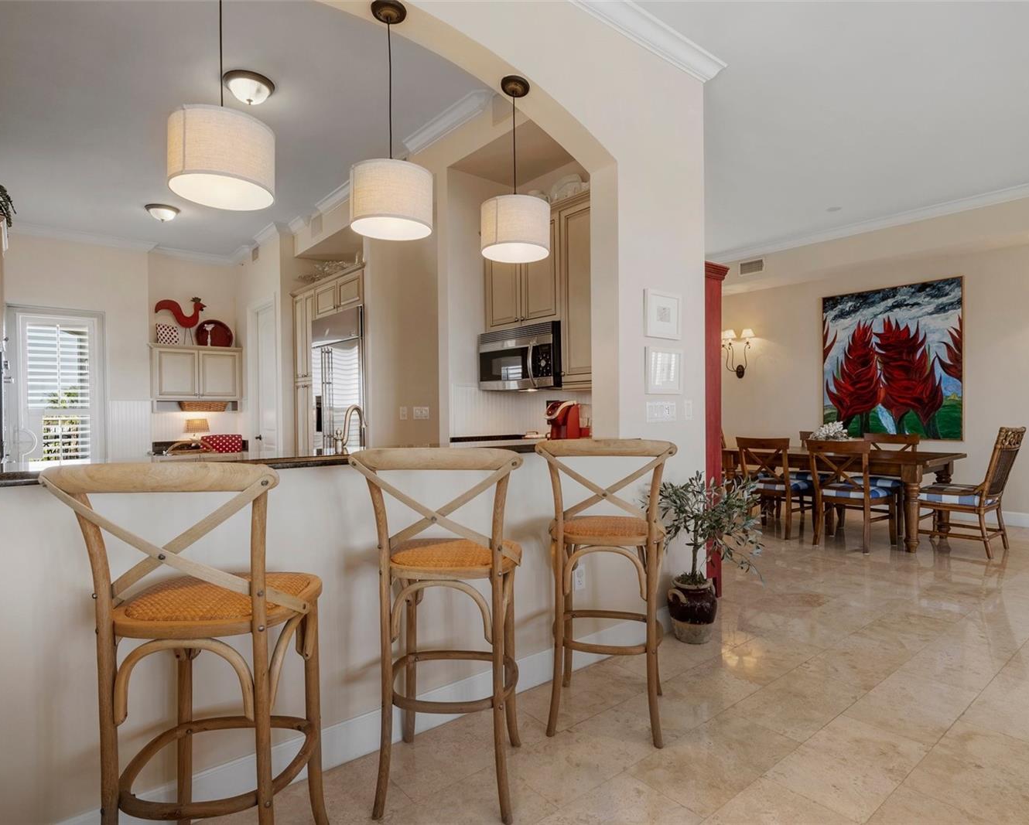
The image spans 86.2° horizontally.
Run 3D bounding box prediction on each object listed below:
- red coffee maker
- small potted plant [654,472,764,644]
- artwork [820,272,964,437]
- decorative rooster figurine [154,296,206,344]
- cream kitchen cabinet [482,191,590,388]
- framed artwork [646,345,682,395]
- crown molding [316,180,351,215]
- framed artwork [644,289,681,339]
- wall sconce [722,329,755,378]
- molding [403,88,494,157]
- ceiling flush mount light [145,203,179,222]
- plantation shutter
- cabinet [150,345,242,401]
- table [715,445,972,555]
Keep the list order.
[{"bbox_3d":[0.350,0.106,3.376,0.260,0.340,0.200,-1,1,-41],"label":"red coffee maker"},{"bbox_3d":[1.014,0.761,2.910,0.540,0.895,0.480,-1,1,-37],"label":"small potted plant"},{"bbox_3d":[4.326,-0.560,6.369,0.050,1.747,1.382,-1,1,-41],"label":"artwork"},{"bbox_3d":[-4.068,-1.124,6.715,0.546,0.610,0.070,-1,1,-39],"label":"decorative rooster figurine"},{"bbox_3d":[0.268,-0.708,3.613,0.340,1.135,1.220,-1,1,-41],"label":"cream kitchen cabinet"},{"bbox_3d":[0.806,-0.222,2.966,0.290,0.247,0.025,-1,1,-37],"label":"framed artwork"},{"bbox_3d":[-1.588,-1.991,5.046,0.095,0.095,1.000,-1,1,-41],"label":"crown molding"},{"bbox_3d":[0.802,-0.523,2.970,0.275,0.252,0.030,-1,1,-37],"label":"framed artwork"},{"bbox_3d":[3.039,-0.799,7.592,0.320,0.659,0.540,-1,1,-41],"label":"wall sconce"},{"bbox_3d":[-0.513,-1.976,3.801,0.092,0.092,0.860,-1,1,-41],"label":"molding"},{"bbox_3d":[-3.449,-1.938,5.399,0.305,0.135,0.305,-1,1,0],"label":"ceiling flush mount light"},{"bbox_3d":[-5.155,-0.010,6.233,0.834,2.320,0.080,-1,1,-39],"label":"plantation shutter"},{"bbox_3d":[-3.794,-0.460,6.591,0.950,0.620,0.350,-1,1,-38],"label":"cabinet"},{"bbox_3d":[3.104,0.773,5.360,1.000,0.778,1.820,-1,1,-41],"label":"table"}]

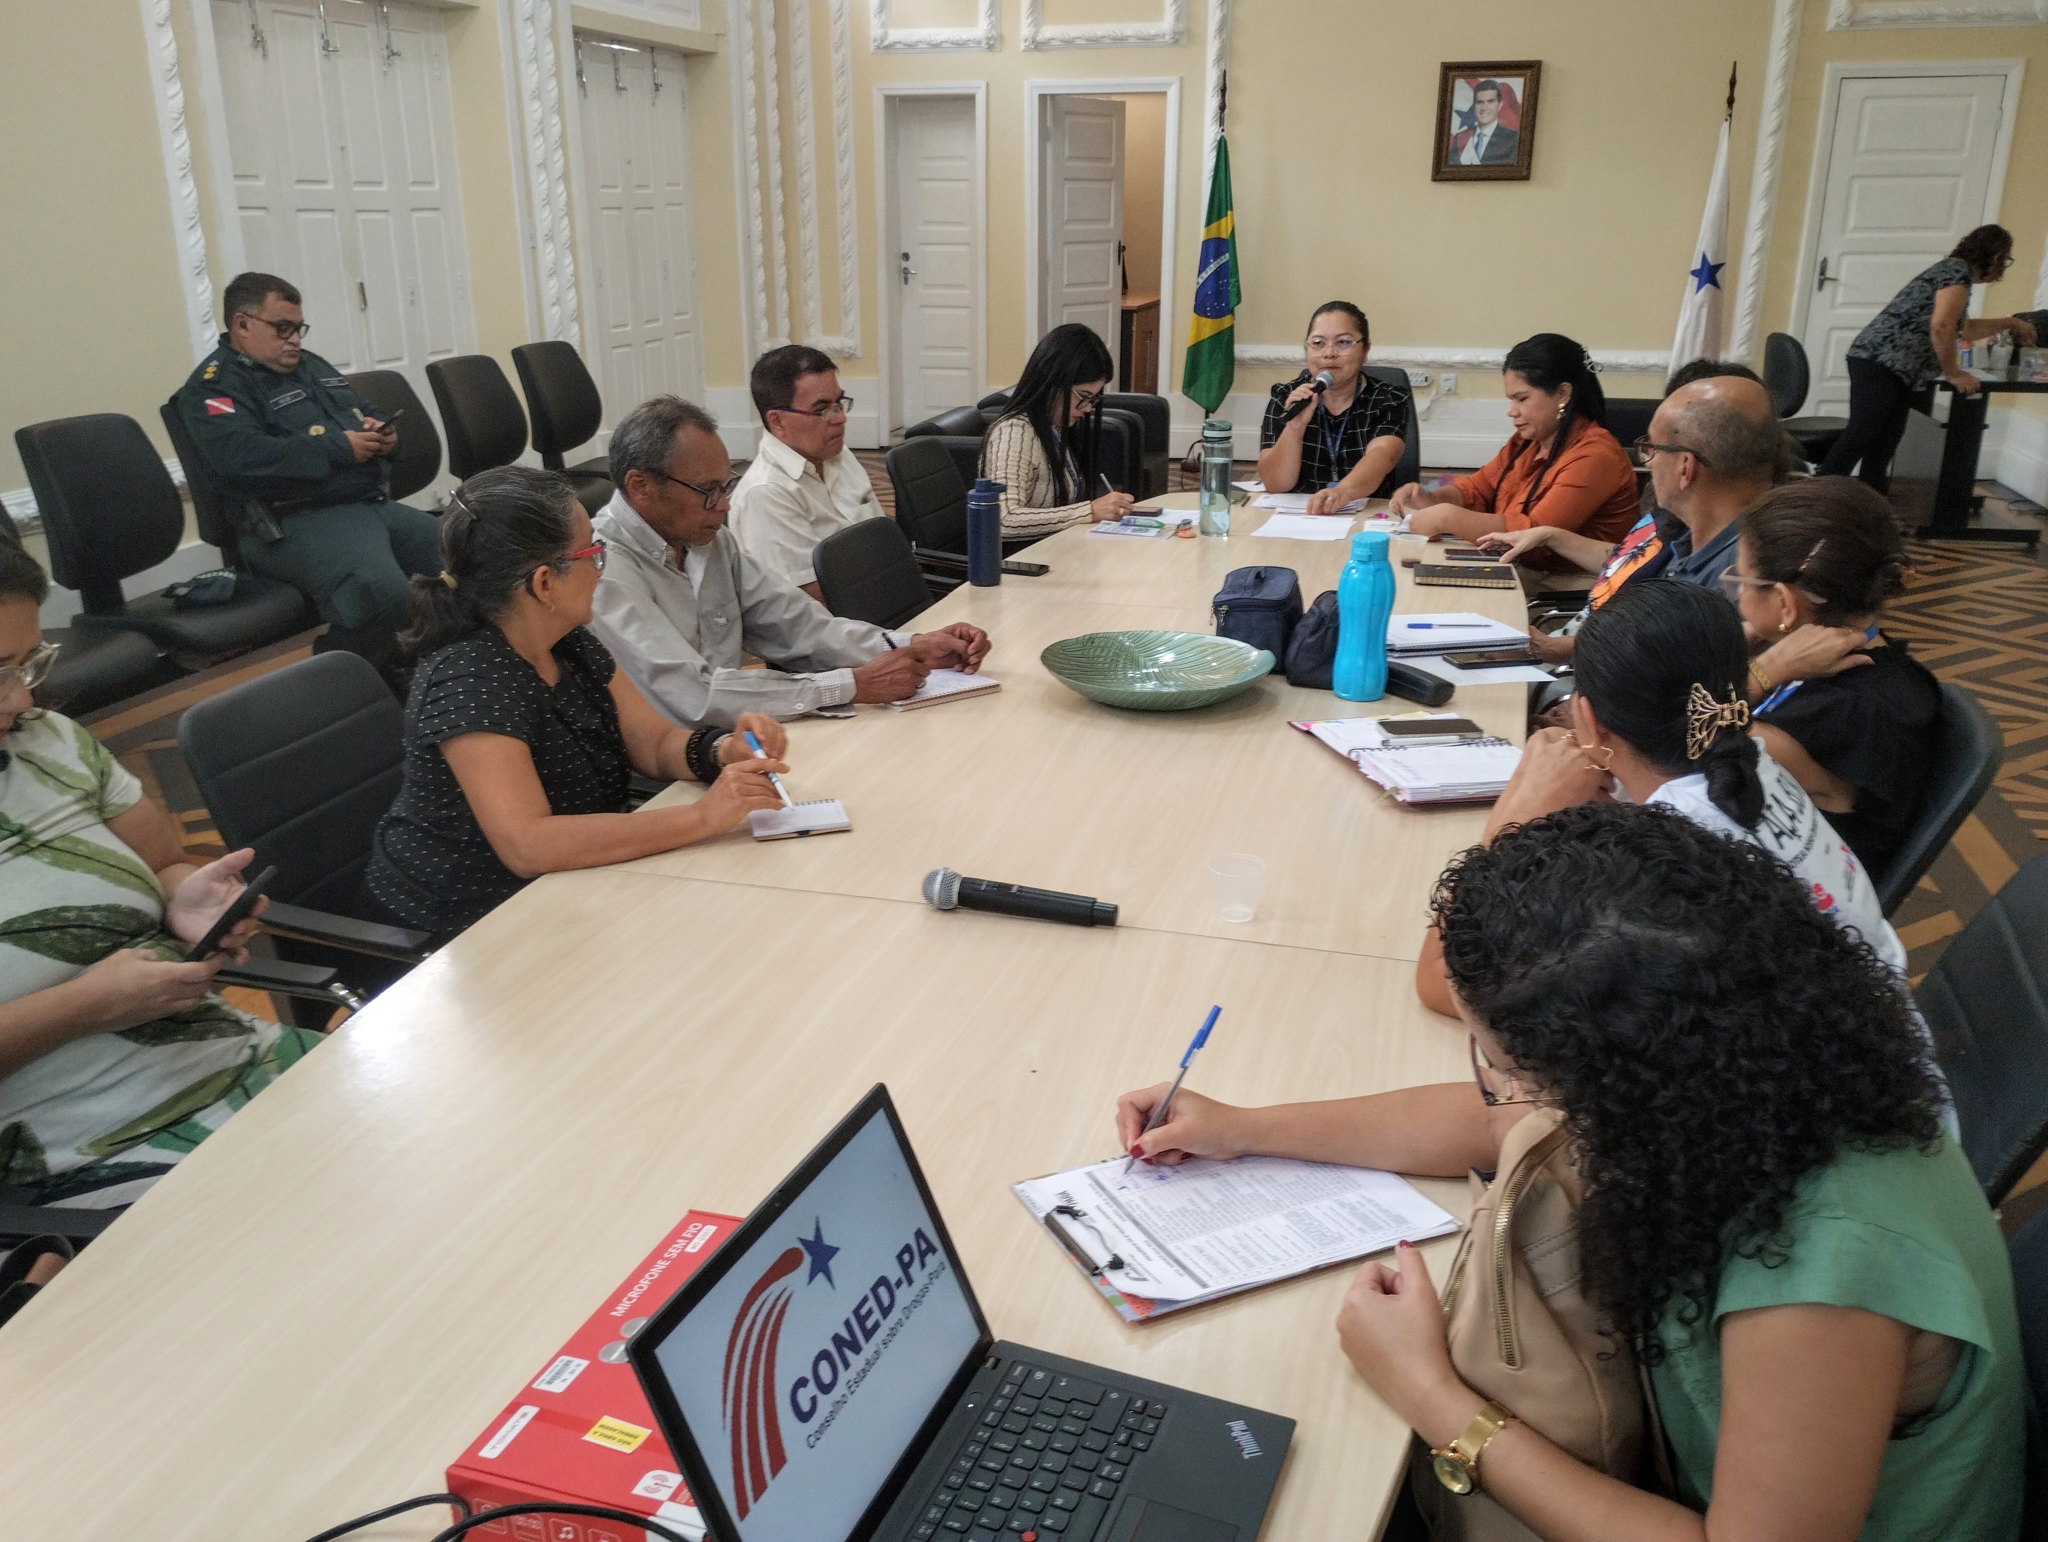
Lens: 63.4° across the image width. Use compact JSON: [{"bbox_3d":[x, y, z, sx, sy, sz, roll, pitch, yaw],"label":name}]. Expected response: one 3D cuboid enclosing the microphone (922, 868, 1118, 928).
[{"bbox_3d":[-0.006,0.155,1.979,0.237,0.051,0.051,6,20,16],"label":"microphone"}]

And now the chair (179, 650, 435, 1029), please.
[{"bbox_3d":[-0.798,0.313,2.511,0.600,0.900,0.570,7,20,20],"label":"chair"}]

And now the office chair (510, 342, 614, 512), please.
[{"bbox_3d":[-1.757,-1.308,7.160,0.640,0.980,0.500,6,20,16],"label":"office chair"}]

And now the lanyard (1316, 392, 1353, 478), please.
[{"bbox_3d":[0.957,-1.027,5.110,0.115,0.265,0.090,4,19,12],"label":"lanyard"}]

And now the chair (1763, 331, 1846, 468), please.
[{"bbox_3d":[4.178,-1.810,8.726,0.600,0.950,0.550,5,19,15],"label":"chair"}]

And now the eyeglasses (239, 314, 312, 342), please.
[{"bbox_3d":[-2.080,-1.233,4.600,0.145,0.050,0.145,17,22,8],"label":"eyeglasses"}]

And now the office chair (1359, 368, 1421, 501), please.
[{"bbox_3d":[1.028,-0.715,5.266,0.600,1.060,0.640,5,19,15],"label":"office chair"}]

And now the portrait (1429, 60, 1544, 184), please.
[{"bbox_3d":[2.728,-3.828,9.789,0.570,0.660,0.045,5,19,15],"label":"portrait"}]

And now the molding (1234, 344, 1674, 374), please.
[{"bbox_3d":[2.589,-2.485,10.023,2.902,0.120,0.050,4,19,11],"label":"molding"}]

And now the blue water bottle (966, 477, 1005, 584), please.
[{"bbox_3d":[-0.086,-0.545,3.774,0.085,0.237,0.082,0,19,0],"label":"blue water bottle"}]

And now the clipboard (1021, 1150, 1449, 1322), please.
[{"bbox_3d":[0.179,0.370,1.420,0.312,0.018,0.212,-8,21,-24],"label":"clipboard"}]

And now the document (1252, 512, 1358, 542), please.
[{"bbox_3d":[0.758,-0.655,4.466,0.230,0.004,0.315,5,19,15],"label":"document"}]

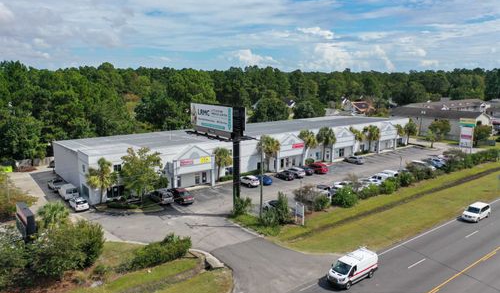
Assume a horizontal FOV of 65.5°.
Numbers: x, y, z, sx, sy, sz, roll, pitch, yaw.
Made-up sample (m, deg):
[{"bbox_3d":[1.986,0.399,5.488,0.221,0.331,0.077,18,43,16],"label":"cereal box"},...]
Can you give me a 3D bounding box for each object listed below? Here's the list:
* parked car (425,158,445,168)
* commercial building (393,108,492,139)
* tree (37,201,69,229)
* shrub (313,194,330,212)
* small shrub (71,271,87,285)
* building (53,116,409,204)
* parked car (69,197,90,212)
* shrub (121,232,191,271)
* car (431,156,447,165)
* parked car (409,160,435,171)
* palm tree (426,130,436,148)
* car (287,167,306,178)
[{"bbox_3d":[38.835,3.471,81.322,1.850,1.550,4.500,-8,13,-36],"label":"parked car"},{"bbox_3d":[56.750,-6.773,118.213,9.980,8.660,26.820,-8,13,-37],"label":"commercial building"},{"bbox_3d":[-22.990,8.681,44.828,3.700,4.600,3.700,0,10,0],"label":"tree"},{"bbox_3d":[10.146,7.979,55.208,2.500,2.200,2.400,0,10,0],"label":"shrub"},{"bbox_3d":[-15.743,11.984,35.640,1.350,0.850,1.250,-5,11,-25],"label":"small shrub"},{"bbox_3d":[3.511,-1.115,90.200,84.400,7.400,26.200,-8,13,-37],"label":"building"},{"bbox_3d":[-24.892,7.991,56.382,1.820,1.550,4.350,-8,13,-37],"label":"parked car"},{"bbox_3d":[-10.071,10.870,40.418,7.800,1.900,2.300,-5,12,-27],"label":"shrub"},{"bbox_3d":[39.097,3.146,83.238,1.830,1.500,4.600,-8,13,-37],"label":"car"},{"bbox_3d":[35.337,3.707,79.639,1.900,1.680,4.800,-8,13,-37],"label":"parked car"},{"bbox_3d":[47.847,-2.017,102.031,2.600,4.800,2.600,0,10,0],"label":"palm tree"},{"bbox_3d":[8.435,4.730,74.218,1.850,1.650,4.600,-8,13,-37],"label":"car"}]

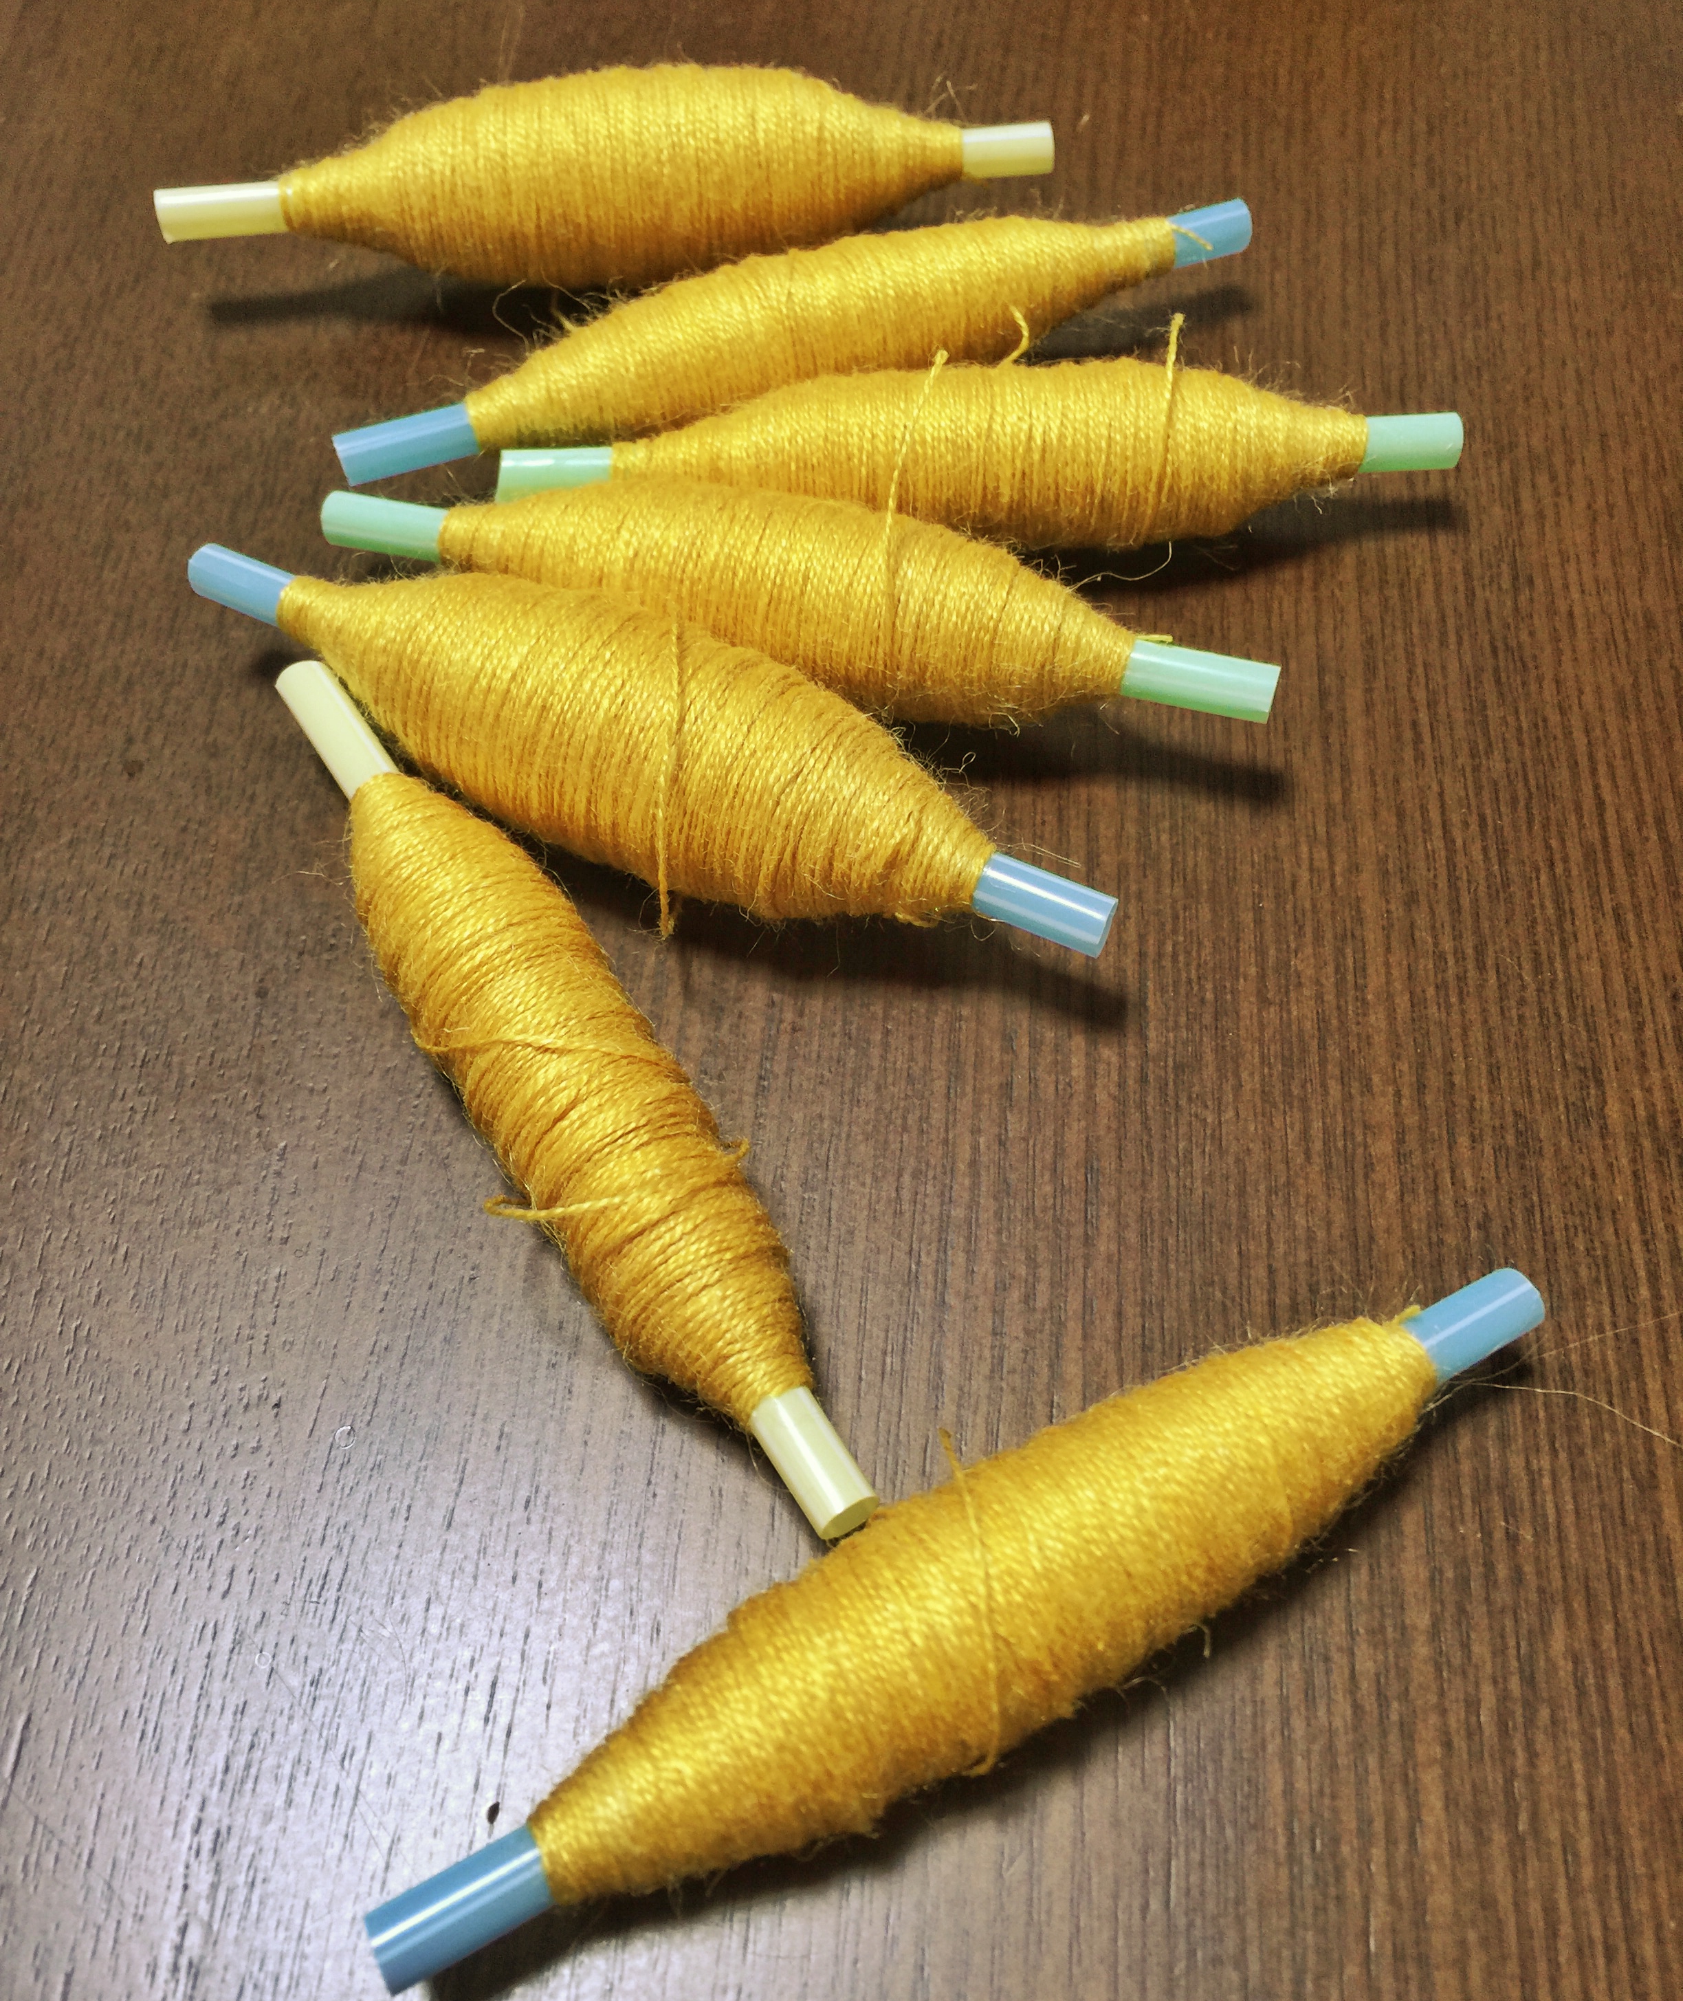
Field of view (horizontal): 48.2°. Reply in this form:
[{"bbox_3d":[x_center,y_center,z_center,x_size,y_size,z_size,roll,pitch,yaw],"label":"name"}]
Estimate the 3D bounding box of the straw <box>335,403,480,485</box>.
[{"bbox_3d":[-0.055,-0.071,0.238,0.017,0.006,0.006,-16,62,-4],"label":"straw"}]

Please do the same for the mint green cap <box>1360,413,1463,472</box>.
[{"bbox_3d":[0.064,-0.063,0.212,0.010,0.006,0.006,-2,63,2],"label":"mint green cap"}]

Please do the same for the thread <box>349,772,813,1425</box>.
[{"bbox_3d":[-0.027,0.007,0.183,0.020,0.020,0.079,-31,66,-13],"label":"thread"}]

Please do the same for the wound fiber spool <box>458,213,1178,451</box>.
[{"bbox_3d":[-0.002,-0.086,0.243,0.094,0.020,0.020,-16,62,-4],"label":"wound fiber spool"}]

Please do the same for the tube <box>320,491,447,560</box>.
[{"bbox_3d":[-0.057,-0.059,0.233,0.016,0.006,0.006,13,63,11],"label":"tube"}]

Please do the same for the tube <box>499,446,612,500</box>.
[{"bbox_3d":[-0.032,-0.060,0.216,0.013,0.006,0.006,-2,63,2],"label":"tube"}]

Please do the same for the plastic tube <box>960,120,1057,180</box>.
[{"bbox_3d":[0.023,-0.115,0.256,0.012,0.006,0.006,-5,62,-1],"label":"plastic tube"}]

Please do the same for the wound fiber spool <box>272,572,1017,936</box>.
[{"bbox_3d":[-0.025,-0.030,0.212,0.091,0.028,0.028,23,65,14],"label":"wound fiber spool"}]

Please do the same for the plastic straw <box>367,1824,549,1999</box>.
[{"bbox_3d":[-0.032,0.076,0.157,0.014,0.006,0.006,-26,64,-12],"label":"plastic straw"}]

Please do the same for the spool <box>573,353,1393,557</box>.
[{"bbox_3d":[0.016,-0.062,0.214,0.085,0.020,0.020,-2,63,2],"label":"spool"}]

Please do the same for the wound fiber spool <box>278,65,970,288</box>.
[{"bbox_3d":[-0.027,-0.103,0.236,0.085,0.023,0.023,-4,63,0],"label":"wound fiber spool"}]

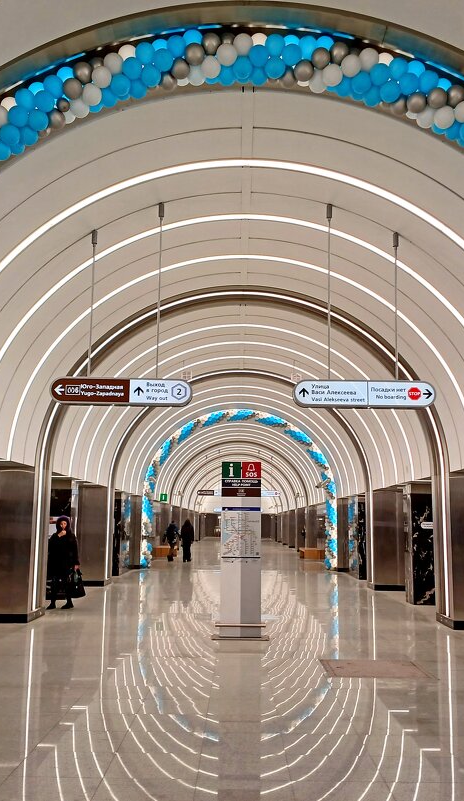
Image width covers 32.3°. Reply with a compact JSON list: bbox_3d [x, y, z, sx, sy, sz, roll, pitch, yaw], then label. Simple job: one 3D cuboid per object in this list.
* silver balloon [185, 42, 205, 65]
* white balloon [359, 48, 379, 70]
[{"bbox_3d":[-0.306,-2.906,6.738,0.167,0.167,0.175,1,-9,0],"label":"silver balloon"},{"bbox_3d":[1.158,-2.884,6.795,0.176,0.181,0.186,1,-9,1],"label":"white balloon"}]

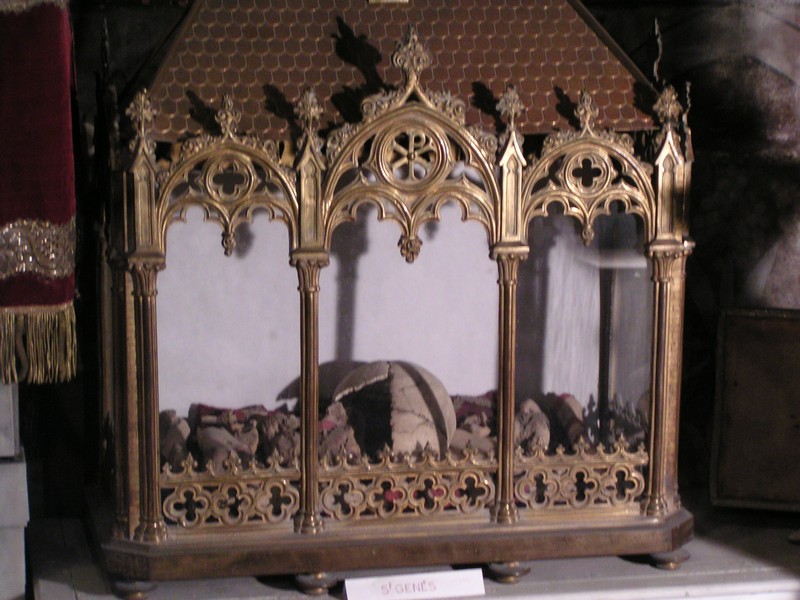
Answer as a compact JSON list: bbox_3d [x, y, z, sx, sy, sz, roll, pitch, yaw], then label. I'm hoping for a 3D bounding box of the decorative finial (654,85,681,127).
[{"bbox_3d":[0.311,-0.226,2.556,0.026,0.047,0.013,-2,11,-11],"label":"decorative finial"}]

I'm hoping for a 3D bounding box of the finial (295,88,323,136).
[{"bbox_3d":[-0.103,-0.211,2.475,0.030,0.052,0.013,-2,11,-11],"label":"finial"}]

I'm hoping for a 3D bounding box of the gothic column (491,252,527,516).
[{"bbox_3d":[0.128,0.103,2.590,0.034,0.323,0.035,-2,11,-11],"label":"gothic column"}]

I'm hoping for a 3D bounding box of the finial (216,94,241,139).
[{"bbox_3d":[-0.192,-0.206,2.462,0.025,0.048,0.012,-2,11,-11],"label":"finial"}]

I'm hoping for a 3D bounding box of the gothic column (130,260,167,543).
[{"bbox_3d":[-0.288,0.116,2.508,0.034,0.321,0.035,-2,11,-11],"label":"gothic column"}]

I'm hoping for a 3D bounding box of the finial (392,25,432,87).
[{"bbox_3d":[0.014,-0.277,2.490,0.042,0.068,0.017,-2,11,-11],"label":"finial"}]

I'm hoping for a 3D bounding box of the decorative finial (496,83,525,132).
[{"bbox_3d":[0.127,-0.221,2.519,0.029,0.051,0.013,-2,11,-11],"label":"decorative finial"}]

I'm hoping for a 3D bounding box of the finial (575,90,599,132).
[{"bbox_3d":[0.216,-0.218,2.542,0.024,0.047,0.012,-2,11,-11],"label":"finial"}]

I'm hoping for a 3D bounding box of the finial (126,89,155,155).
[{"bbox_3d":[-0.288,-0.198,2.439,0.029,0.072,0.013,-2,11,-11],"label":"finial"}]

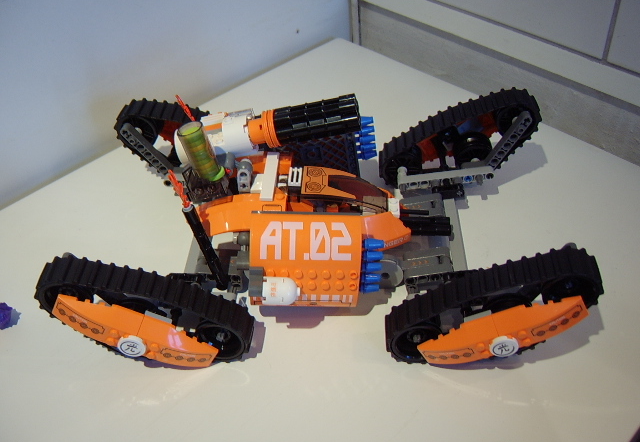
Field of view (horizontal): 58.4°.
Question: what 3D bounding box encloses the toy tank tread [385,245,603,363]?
[{"bbox_3d":[0.101,0.057,0.342,0.129,0.069,0.018,-17,41,13],"label":"toy tank tread"}]

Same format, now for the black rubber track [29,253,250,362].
[{"bbox_3d":[-0.105,0.059,0.351,0.129,0.069,0.018,13,43,-7],"label":"black rubber track"}]

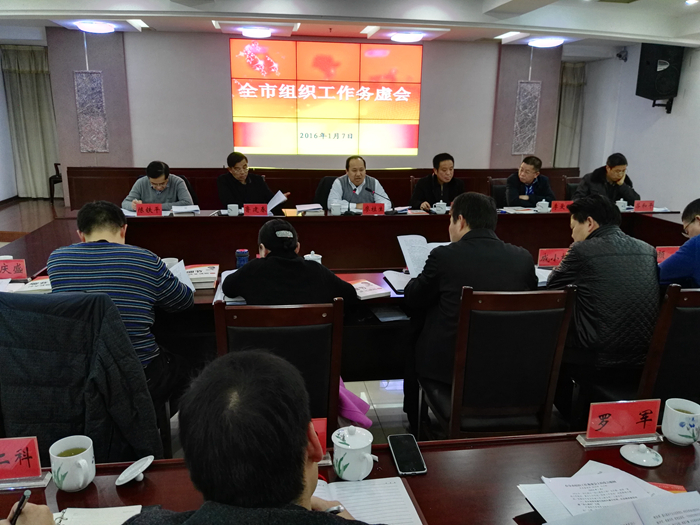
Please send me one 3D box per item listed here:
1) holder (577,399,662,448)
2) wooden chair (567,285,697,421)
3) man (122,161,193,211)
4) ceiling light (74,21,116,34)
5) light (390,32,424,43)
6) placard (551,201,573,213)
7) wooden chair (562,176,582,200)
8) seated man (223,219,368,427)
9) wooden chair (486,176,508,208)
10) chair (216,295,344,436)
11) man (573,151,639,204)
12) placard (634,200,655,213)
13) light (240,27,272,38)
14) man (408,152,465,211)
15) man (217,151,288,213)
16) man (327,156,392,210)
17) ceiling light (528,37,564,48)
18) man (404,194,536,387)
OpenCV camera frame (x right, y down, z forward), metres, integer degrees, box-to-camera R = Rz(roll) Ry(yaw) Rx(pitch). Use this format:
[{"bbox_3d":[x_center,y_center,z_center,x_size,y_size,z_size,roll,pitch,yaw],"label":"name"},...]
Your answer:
[{"bbox_3d":[0.727,0.422,1.508,0.225,0.110,0.052,-1,13,-8],"label":"holder"},{"bbox_3d":[1.274,0.513,2.435,0.440,1.030,0.570,-2,14,-10],"label":"wooden chair"},{"bbox_3d":[-1.701,-0.348,5.191,0.600,1.140,0.800,-1,14,-8],"label":"man"},{"bbox_3d":[-3.949,-3.629,8.755,0.480,0.110,0.480,-1,13,-8],"label":"ceiling light"},{"bbox_3d":[0.905,-3.557,8.962,0.520,0.100,0.520,1,14,0],"label":"light"},{"bbox_3d":[1.888,-0.485,5.040,0.215,0.108,0.050,-1,13,-8],"label":"placard"},{"bbox_3d":[2.594,-0.433,6.194,0.480,0.960,0.580,-1,14,-8],"label":"wooden chair"},{"bbox_3d":[-0.255,0.393,2.476,0.600,1.160,0.760,-1,15,-9],"label":"seated man"},{"bbox_3d":[1.630,-0.325,5.676,0.440,1.020,0.560,-1,13,-8],"label":"wooden chair"},{"bbox_3d":[-0.258,0.556,2.120,0.440,1.020,0.530,-1,15,-8],"label":"chair"},{"bbox_3d":[2.465,-0.412,5.531,0.640,1.280,0.750,-1,13,-8],"label":"man"},{"bbox_3d":[2.812,-0.534,5.394,0.205,0.100,0.060,-1,15,-9],"label":"placard"},{"bbox_3d":[-1.491,-3.691,9.078,0.460,0.110,0.460,-1,13,-8],"label":"light"},{"bbox_3d":[0.830,-0.427,5.537,0.540,1.260,0.700,-1,15,-9],"label":"man"},{"bbox_3d":[-0.909,-0.388,5.274,0.620,1.260,0.720,-2,15,-12],"label":"man"},{"bbox_3d":[0.054,-0.403,5.405,0.590,1.200,0.780,-1,14,-8],"label":"man"},{"bbox_3d":[3.060,-3.397,8.797,0.500,0.120,0.500,-1,15,-9],"label":"ceiling light"},{"bbox_3d":[0.510,0.327,2.558,0.560,1.270,0.740,-3,15,-16],"label":"man"}]

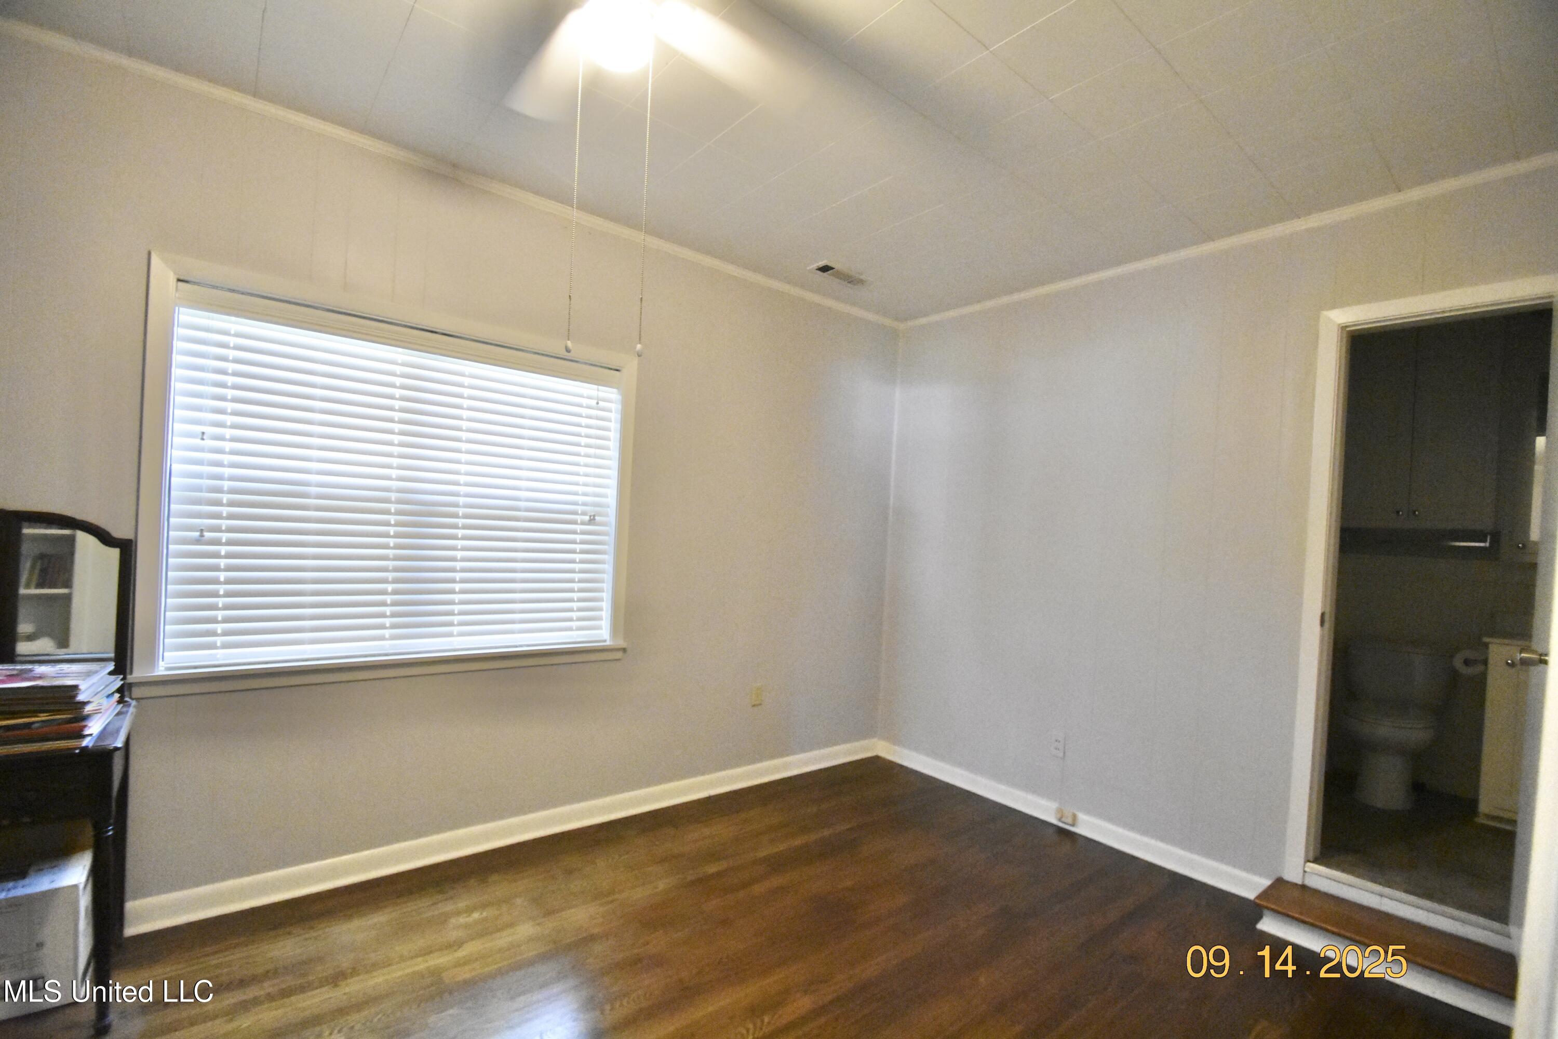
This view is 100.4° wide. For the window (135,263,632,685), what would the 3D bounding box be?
[{"bbox_3d":[-1.375,-0.108,2.568,1.645,1.340,0.120,3,-1,-38],"label":"window"}]

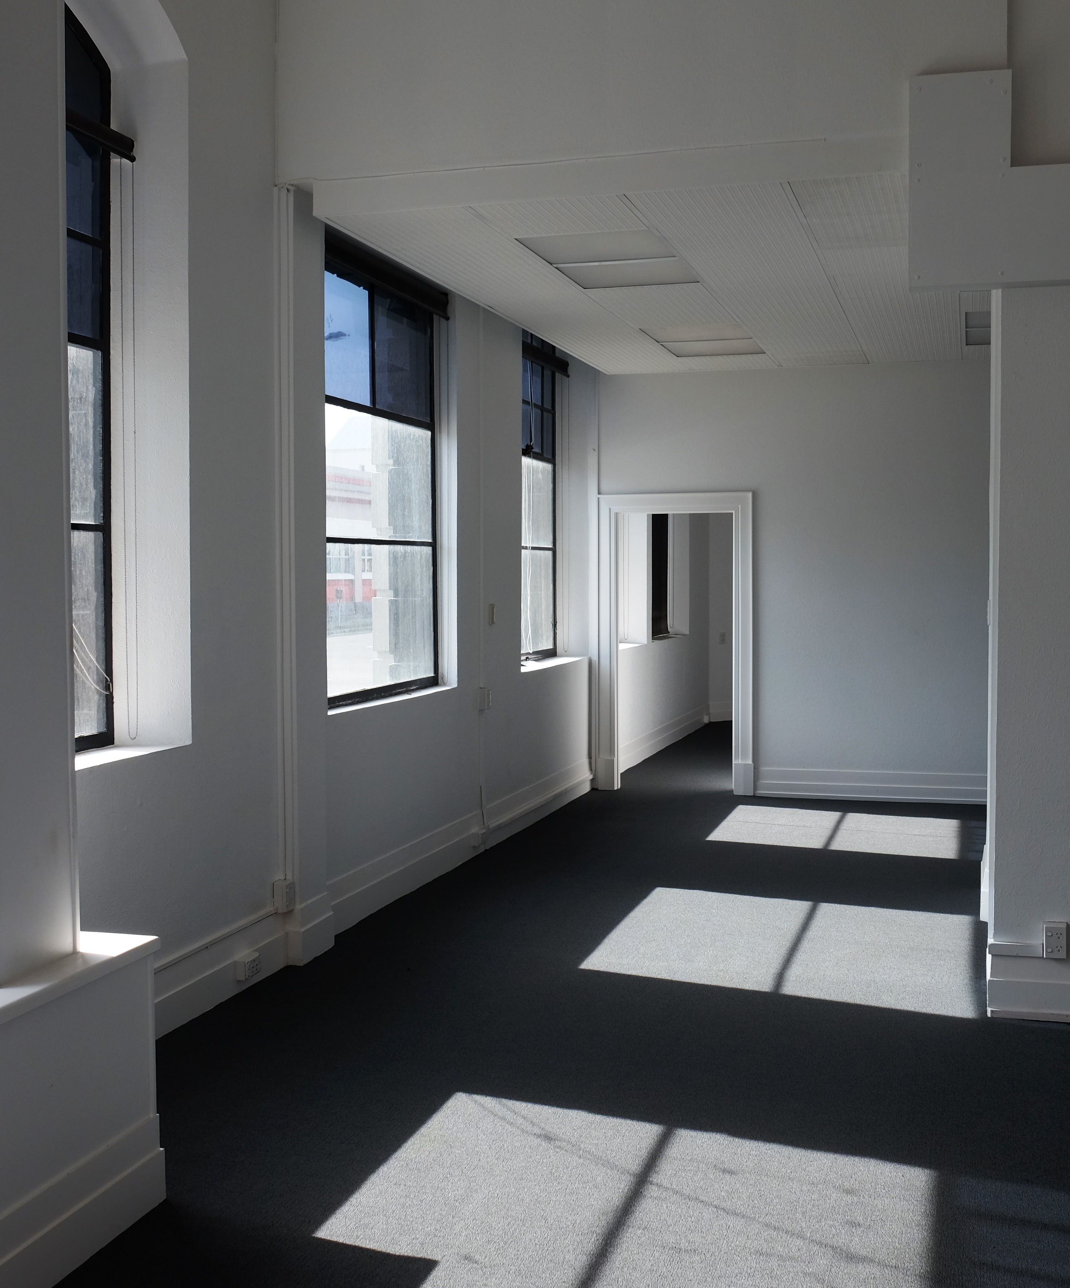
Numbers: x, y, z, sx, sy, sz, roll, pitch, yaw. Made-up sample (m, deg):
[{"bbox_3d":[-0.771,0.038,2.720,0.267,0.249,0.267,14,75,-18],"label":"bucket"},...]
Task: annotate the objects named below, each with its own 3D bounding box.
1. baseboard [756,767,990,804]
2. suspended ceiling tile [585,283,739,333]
[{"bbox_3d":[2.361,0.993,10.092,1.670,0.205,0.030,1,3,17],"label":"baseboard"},{"bbox_3d":[0.725,-1.839,7.915,0.600,0.020,1.270,1,3,17],"label":"suspended ceiling tile"}]

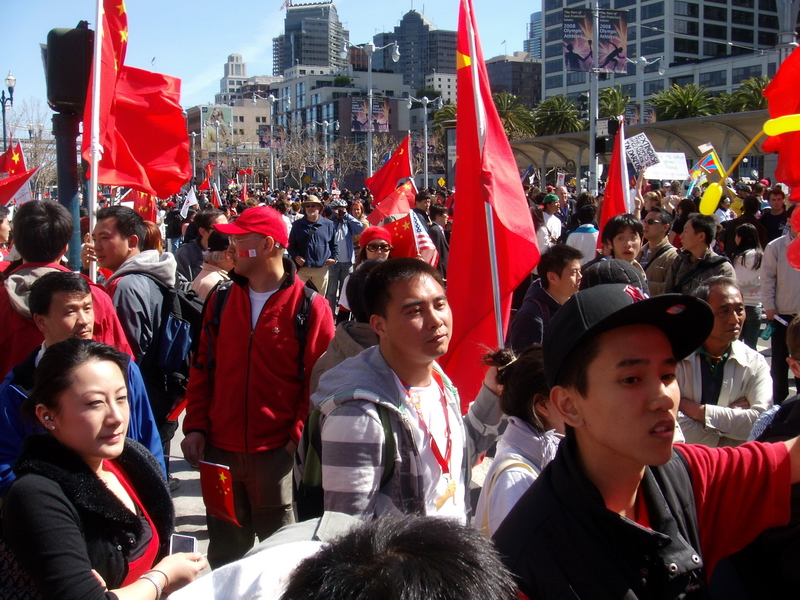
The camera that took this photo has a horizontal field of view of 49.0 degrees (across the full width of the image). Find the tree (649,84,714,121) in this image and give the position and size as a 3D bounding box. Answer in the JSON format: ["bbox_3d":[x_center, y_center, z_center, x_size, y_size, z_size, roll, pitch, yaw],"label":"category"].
[{"bbox_3d":[23.802,-13.139,74.934,5.800,10.591,5.800,0,7,0],"label":"tree"}]

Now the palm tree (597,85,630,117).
[{"bbox_3d":[19.859,-14.312,82.015,5.000,11.000,5.000,0,7,0],"label":"palm tree"}]

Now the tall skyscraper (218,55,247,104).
[{"bbox_3d":[-103.649,-113.036,558.752,24.000,84.000,24.000,-4,8,-28],"label":"tall skyscraper"}]

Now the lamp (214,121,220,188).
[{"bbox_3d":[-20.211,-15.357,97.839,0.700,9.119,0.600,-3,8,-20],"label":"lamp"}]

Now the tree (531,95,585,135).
[{"bbox_3d":[16.135,-15.363,90.106,5.000,11.000,5.000,0,7,0],"label":"tree"}]

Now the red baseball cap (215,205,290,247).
[{"bbox_3d":[-0.528,-0.259,3.120,0.270,0.140,0.180,7,4,-22],"label":"red baseball cap"}]

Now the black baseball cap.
[{"bbox_3d":[0.306,0.032,1.260,0.190,0.135,0.270,8,-37,-30],"label":"black baseball cap"}]

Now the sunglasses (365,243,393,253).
[{"bbox_3d":[-0.129,-0.314,5.250,0.145,0.052,0.140,0,7,0],"label":"sunglasses"}]

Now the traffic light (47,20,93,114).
[{"bbox_3d":[-1.777,-1.258,4.750,0.280,0.480,0.450,-3,8,-19],"label":"traffic light"}]

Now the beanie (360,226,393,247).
[{"bbox_3d":[-0.142,-0.374,5.300,0.200,0.150,0.220,0,7,0],"label":"beanie"}]

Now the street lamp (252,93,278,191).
[{"bbox_3d":[-11.116,-13.004,76.599,3.200,9.800,0.600,-1,8,-10],"label":"street lamp"}]

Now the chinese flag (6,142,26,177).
[{"bbox_3d":[-6.382,-2.303,14.500,0.450,0.620,0.200,-2,8,-17],"label":"chinese flag"}]

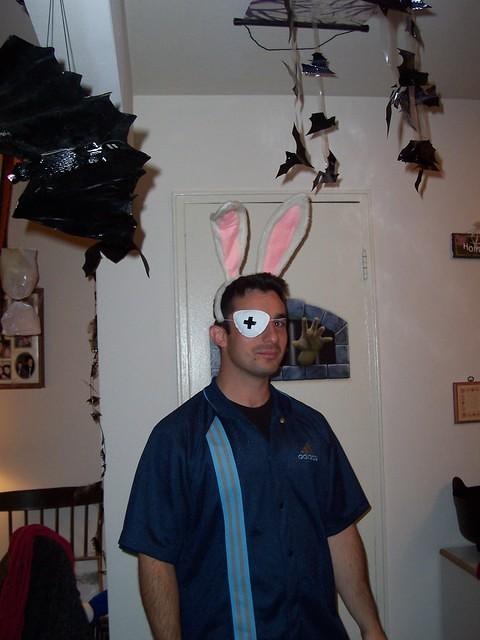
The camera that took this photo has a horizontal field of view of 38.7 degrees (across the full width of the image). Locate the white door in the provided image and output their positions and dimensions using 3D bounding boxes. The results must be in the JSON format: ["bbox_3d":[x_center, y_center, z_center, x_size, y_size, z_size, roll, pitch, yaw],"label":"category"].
[{"bbox_3d":[0.154,0.587,2.362,0.708,2.077,0.080,-2,-4,-6],"label":"white door"}]

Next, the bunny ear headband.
[{"bbox_3d":[0.047,-0.149,1.680,0.250,0.305,0.090,0,-4,-28],"label":"bunny ear headband"}]

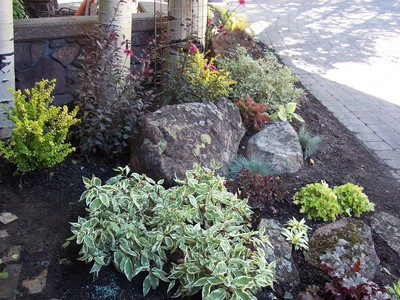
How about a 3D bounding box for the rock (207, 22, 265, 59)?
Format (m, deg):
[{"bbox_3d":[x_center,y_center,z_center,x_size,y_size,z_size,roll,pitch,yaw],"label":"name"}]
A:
[{"bbox_3d":[0.502,-1.354,5.980,0.801,0.509,0.600,3,22,4],"label":"rock"}]

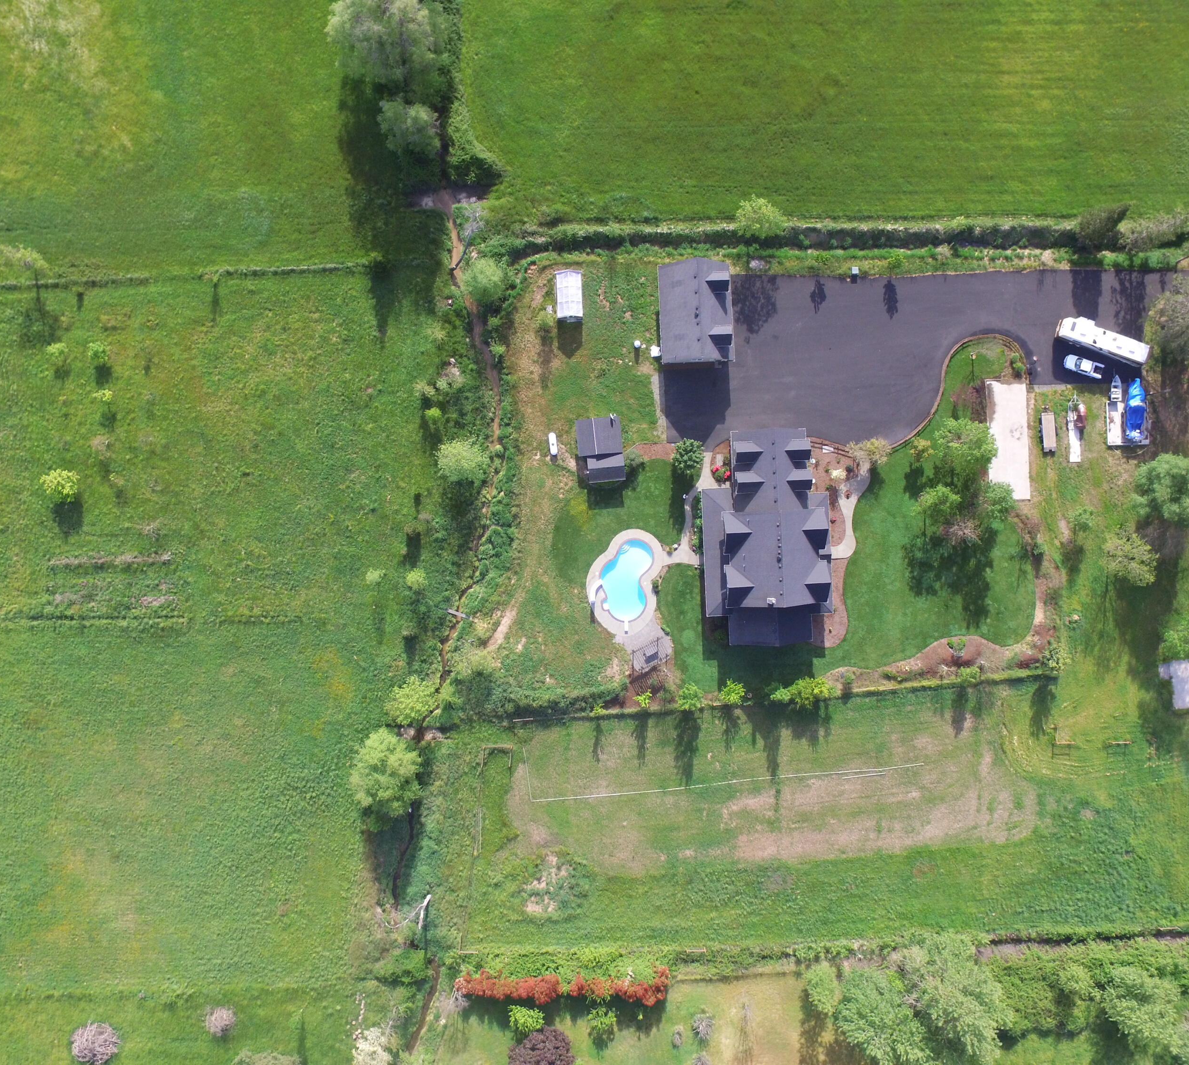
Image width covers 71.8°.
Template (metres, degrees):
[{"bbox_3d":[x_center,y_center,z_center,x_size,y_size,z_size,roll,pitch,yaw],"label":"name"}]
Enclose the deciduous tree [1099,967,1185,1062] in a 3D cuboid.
[{"bbox_3d":[74.060,65.140,110.730,9.120,10.640,8.710,0,90,0],"label":"deciduous tree"}]

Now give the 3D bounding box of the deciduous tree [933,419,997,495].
[{"bbox_3d":[50.390,-10.900,112.750,7.500,9.500,8.200,0,90,0],"label":"deciduous tree"}]

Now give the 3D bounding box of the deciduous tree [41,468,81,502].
[{"bbox_3d":[-76.642,-6.793,118.200,4.800,3.600,4.600,0,90,0],"label":"deciduous tree"}]

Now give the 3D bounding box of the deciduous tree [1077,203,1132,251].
[{"bbox_3d":[70.120,-42.040,112.850,4.800,9.300,4.800,0,90,0],"label":"deciduous tree"}]

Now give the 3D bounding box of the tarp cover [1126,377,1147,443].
[{"bbox_3d":[76.460,-17.510,116.100,2.500,2.200,8.300,1,90,0],"label":"tarp cover"}]

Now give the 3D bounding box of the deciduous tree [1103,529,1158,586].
[{"bbox_3d":[72.540,3.440,111.740,6.890,8.410,6.380,0,90,0],"label":"deciduous tree"}]

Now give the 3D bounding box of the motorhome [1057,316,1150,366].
[{"bbox_3d":[72.505,-27.313,118.350,12.600,3.300,2.750,18,90,0],"label":"motorhome"}]

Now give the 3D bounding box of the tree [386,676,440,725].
[{"bbox_3d":[-25.434,23.628,116.100,7.100,7.800,6.800,0,90,0],"label":"tree"}]

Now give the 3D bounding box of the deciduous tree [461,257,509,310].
[{"bbox_3d":[-15.571,-35.489,116.900,6.600,6.200,6.800,0,90,0],"label":"deciduous tree"}]

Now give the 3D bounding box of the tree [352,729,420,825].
[{"bbox_3d":[-28.940,34.216,114.750,9.300,10.500,11.200,0,90,0],"label":"tree"}]

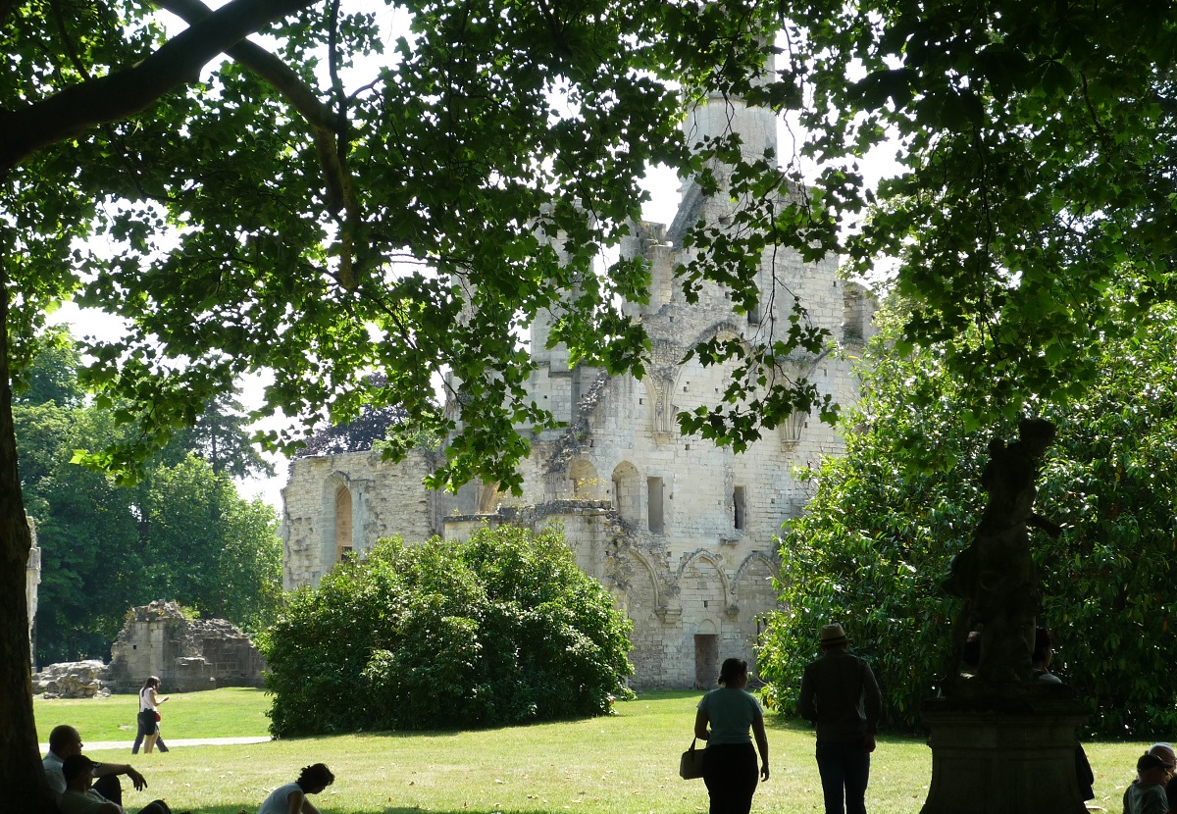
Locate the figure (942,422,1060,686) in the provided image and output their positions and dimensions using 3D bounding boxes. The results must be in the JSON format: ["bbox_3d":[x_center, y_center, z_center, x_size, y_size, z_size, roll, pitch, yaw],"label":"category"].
[{"bbox_3d":[2.466,0.863,14.400,0.560,1.580,0.520,3,-8,-30],"label":"figure"}]

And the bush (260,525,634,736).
[{"bbox_3d":[-3.581,5.638,61.000,9.100,5.000,7.300,0,-7,-6],"label":"bush"}]

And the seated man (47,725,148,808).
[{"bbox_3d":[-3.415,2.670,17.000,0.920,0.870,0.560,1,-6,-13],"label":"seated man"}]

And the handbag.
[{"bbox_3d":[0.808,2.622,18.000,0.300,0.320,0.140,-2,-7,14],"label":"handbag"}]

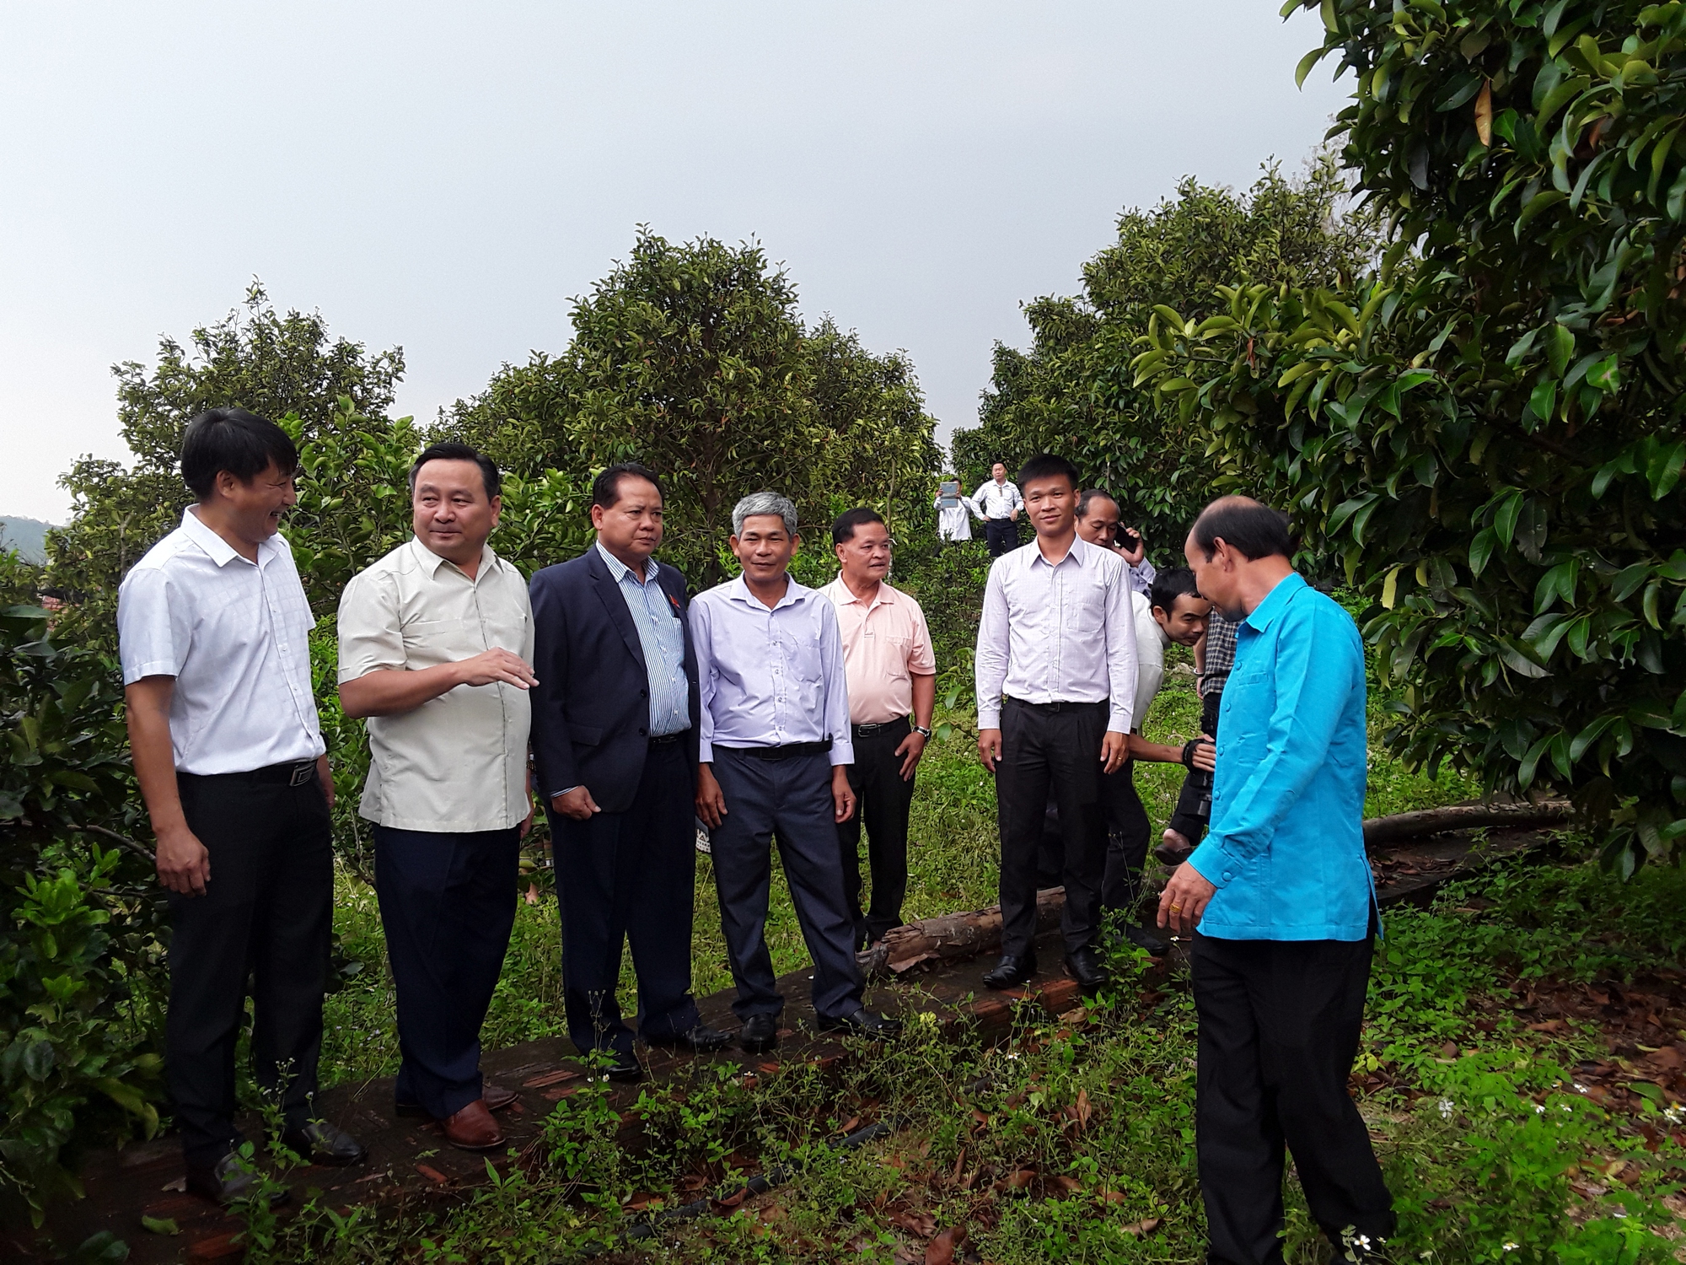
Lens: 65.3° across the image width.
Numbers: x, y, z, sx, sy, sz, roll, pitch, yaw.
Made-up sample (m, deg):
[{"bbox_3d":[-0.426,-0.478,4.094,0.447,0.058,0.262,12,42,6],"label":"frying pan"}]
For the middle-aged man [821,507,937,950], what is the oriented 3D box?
[{"bbox_3d":[0.119,0.364,4.850,0.500,1.647,0.330,0,0,0],"label":"middle-aged man"}]

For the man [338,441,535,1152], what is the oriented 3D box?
[{"bbox_3d":[-0.998,0.381,3.250,0.420,1.702,0.520,0,0,38],"label":"man"}]

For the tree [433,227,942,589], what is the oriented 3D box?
[{"bbox_3d":[-1.307,-1.814,11.500,4.200,3.409,3.900,0,0,0],"label":"tree"}]

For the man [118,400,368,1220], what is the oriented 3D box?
[{"bbox_3d":[-1.346,0.360,2.950,0.380,1.723,0.520,0,0,28],"label":"man"}]

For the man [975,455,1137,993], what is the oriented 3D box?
[{"bbox_3d":[0.692,0.279,4.280,0.520,1.710,0.320,0,0,7],"label":"man"}]

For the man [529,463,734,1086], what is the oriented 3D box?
[{"bbox_3d":[-0.615,0.370,3.710,0.400,1.687,0.520,0,0,36],"label":"man"}]

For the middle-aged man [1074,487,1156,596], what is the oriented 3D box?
[{"bbox_3d":[1.064,0.238,5.350,0.520,1.650,0.380,0,0,-15],"label":"middle-aged man"}]

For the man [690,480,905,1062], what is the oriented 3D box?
[{"bbox_3d":[-0.157,0.405,3.960,0.580,1.646,0.380,0,0,-10],"label":"man"}]

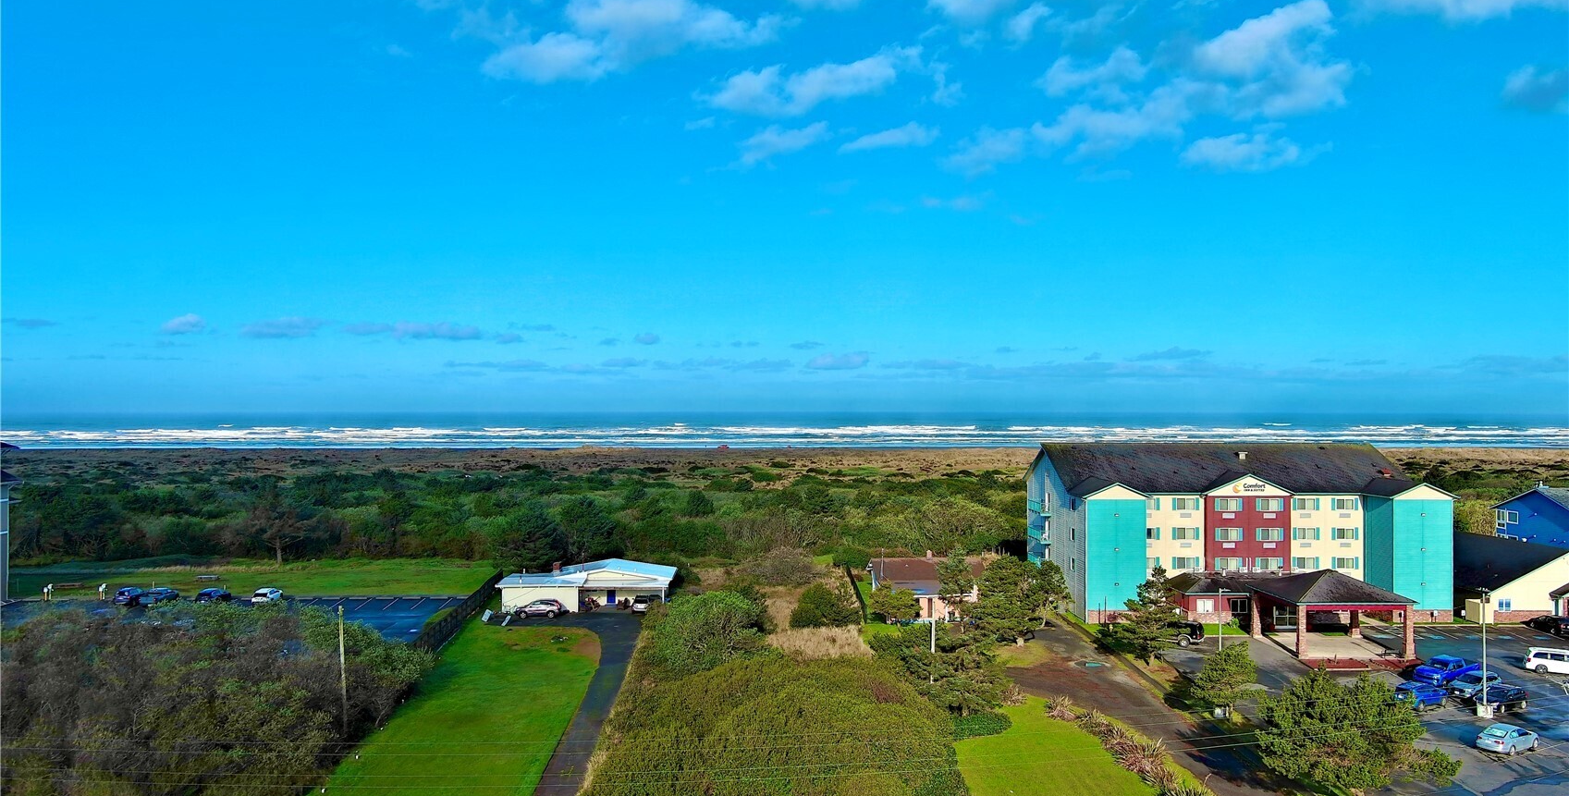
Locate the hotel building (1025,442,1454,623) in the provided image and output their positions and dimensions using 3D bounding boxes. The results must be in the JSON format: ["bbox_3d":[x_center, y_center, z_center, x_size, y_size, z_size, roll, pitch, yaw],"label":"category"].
[{"bbox_3d":[45.237,13.030,132.419,34.671,16.105,29.953,0,-1,0],"label":"hotel building"}]

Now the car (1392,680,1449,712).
[{"bbox_3d":[42.595,19.846,84.591,4.350,1.620,1.800,0,-1,-32],"label":"car"}]

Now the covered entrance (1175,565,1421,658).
[{"bbox_3d":[43.749,17.606,110.631,13.643,6.565,20.515,0,-1,0],"label":"covered entrance"}]

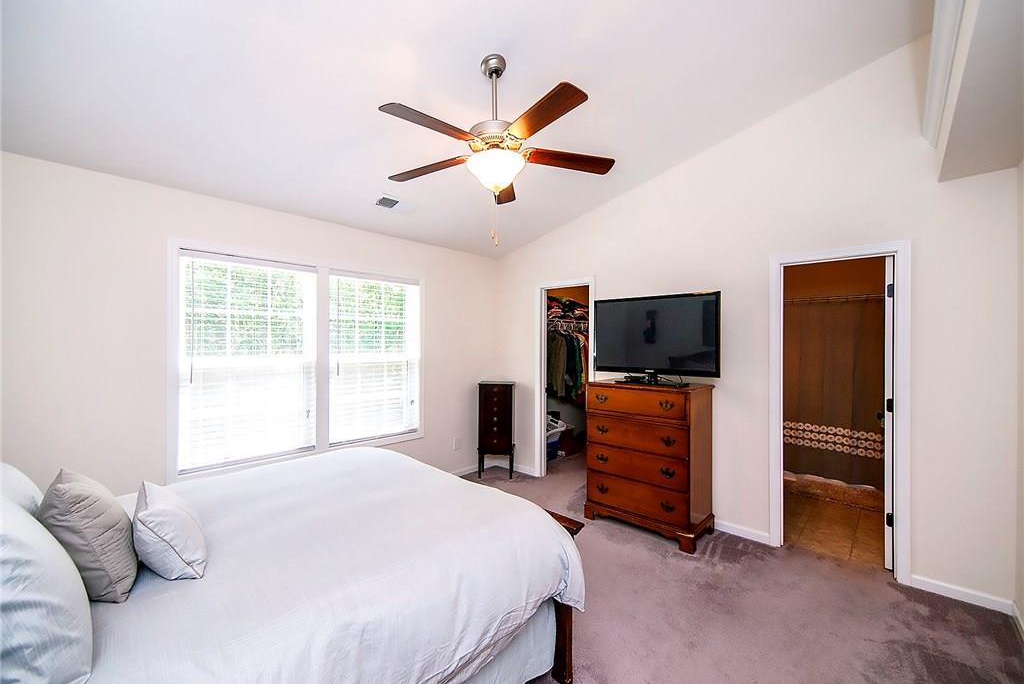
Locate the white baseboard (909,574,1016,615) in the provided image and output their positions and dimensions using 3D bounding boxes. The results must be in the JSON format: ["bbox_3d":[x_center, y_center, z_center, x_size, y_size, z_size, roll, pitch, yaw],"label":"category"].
[{"bbox_3d":[2.550,1.444,2.361,0.395,0.073,0.018,0,0,43],"label":"white baseboard"}]

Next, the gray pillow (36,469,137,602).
[{"bbox_3d":[-1.257,0.560,1.232,0.370,0.380,0.170,0,19,43],"label":"gray pillow"}]

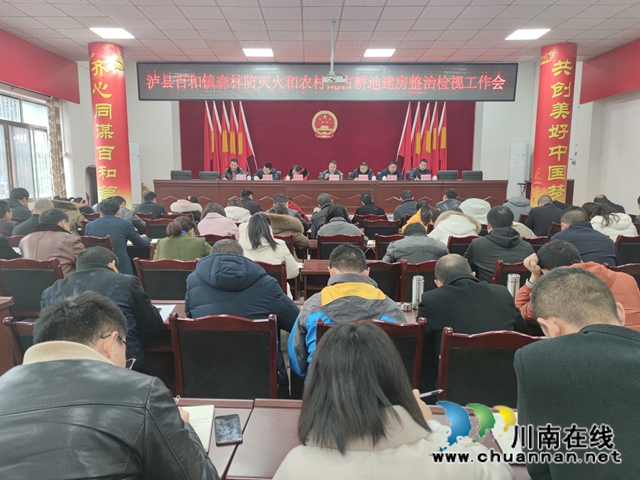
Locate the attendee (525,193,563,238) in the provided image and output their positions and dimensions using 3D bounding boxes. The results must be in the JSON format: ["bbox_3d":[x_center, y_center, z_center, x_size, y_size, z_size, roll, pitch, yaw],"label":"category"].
[{"bbox_3d":[2.952,0.011,6.067,0.540,1.243,0.750,0,8,0],"label":"attendee"}]

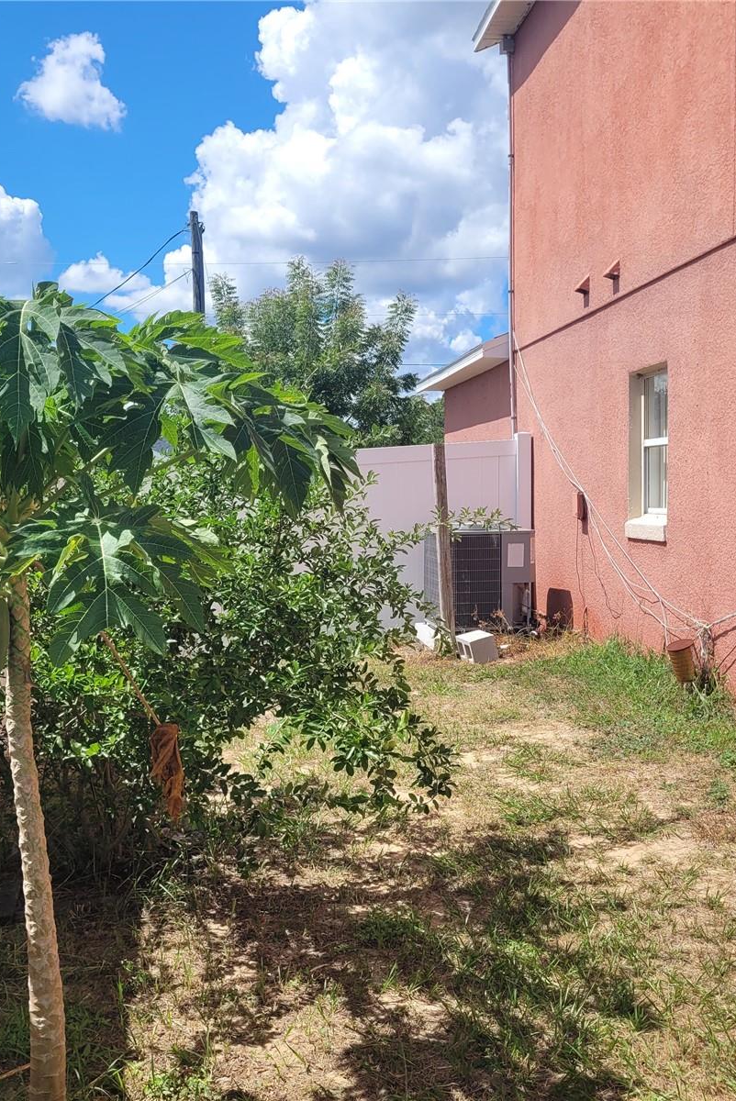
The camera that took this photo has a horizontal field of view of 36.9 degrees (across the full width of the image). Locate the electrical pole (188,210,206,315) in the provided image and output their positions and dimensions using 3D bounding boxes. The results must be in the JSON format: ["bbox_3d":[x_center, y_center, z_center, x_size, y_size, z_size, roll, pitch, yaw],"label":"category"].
[{"bbox_3d":[-3.924,-3.788,26.025,0.280,8.300,0.280,-2,3,-7],"label":"electrical pole"}]

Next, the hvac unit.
[{"bbox_3d":[0.912,0.222,9.250,0.769,0.808,0.769,-1,3,-7],"label":"hvac unit"}]

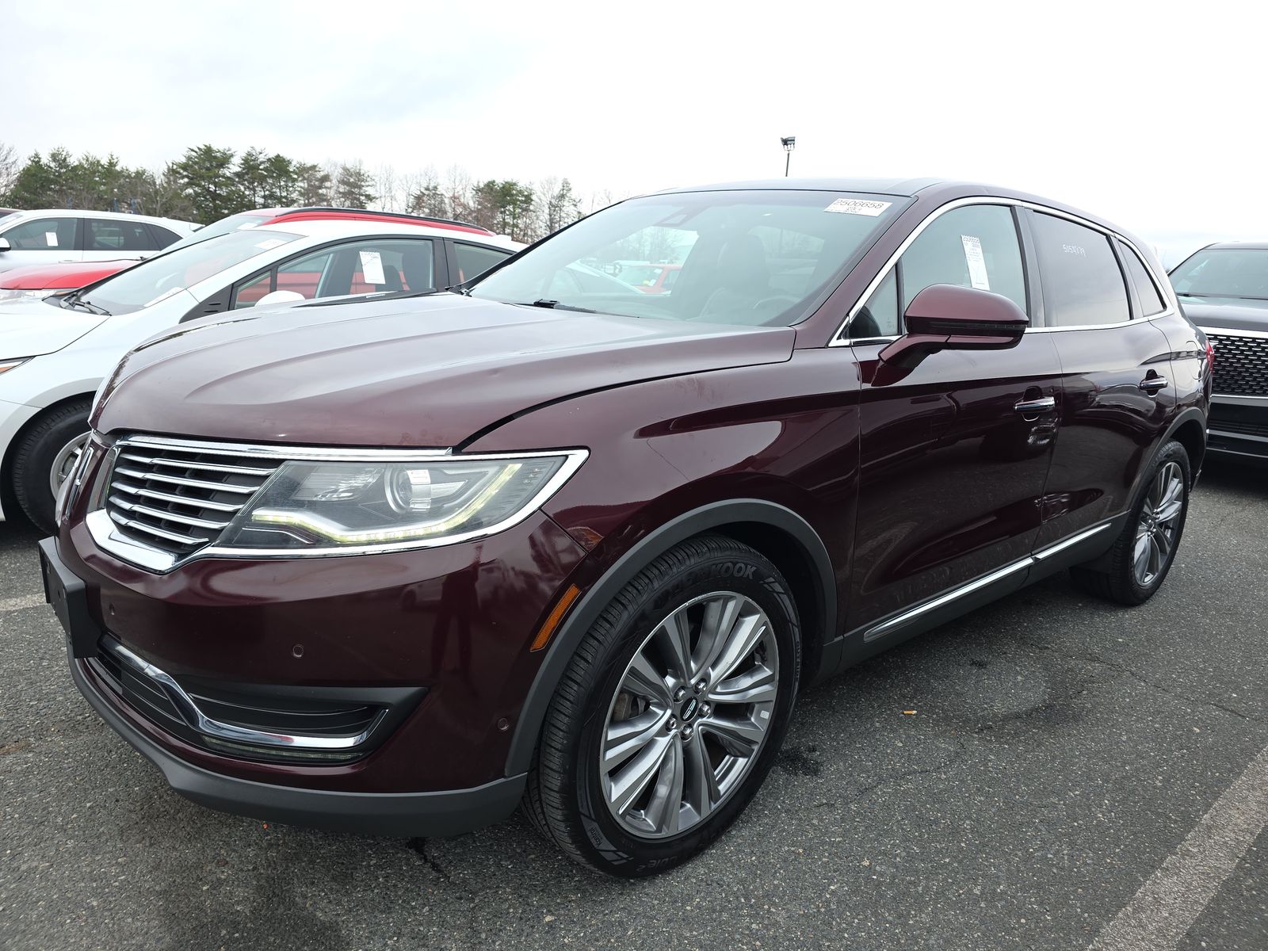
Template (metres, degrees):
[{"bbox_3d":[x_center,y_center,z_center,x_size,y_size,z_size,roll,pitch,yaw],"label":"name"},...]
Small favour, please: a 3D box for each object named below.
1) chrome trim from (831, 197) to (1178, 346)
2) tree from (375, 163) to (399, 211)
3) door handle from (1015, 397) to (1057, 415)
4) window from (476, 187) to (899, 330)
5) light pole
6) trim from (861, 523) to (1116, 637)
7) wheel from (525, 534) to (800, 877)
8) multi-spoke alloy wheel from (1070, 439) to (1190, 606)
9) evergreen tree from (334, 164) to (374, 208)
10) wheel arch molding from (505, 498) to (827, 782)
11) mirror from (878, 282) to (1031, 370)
[{"bbox_3d":[1.385,-0.675,2.833,2.520,0.450,0.170,-8,16,-40],"label":"chrome trim"},{"bbox_3d":[-29.183,-29.421,99.905,3.800,14.100,3.800,-1,13,-16],"label":"tree"},{"bbox_3d":[1.230,-0.218,2.595,0.245,0.040,0.050,-8,16,-40],"label":"door handle"},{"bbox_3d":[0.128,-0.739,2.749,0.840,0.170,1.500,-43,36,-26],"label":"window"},{"bbox_3d":[9.971,-16.712,56.939,0.950,11.600,0.900,5,13,9],"label":"light pole"},{"bbox_3d":[1.209,0.300,2.696,1.640,0.065,0.040,-8,16,-40],"label":"trim"},{"bbox_3d":[0.068,0.480,1.893,0.740,0.740,0.250,-8,16,-40],"label":"wheel"},{"bbox_3d":[2.214,0.178,3.742,0.740,0.740,0.250,-8,16,-40],"label":"multi-spoke alloy wheel"},{"bbox_3d":[-32.733,-29.251,98.844,5.200,14.000,5.200,-1,13,-18],"label":"evergreen tree"},{"bbox_3d":[0.131,0.267,1.770,0.920,0.450,0.130,-8,16,-40],"label":"wheel arch molding"},{"bbox_3d":[0.786,-0.368,2.083,0.270,0.200,0.220,-8,16,-40],"label":"mirror"}]

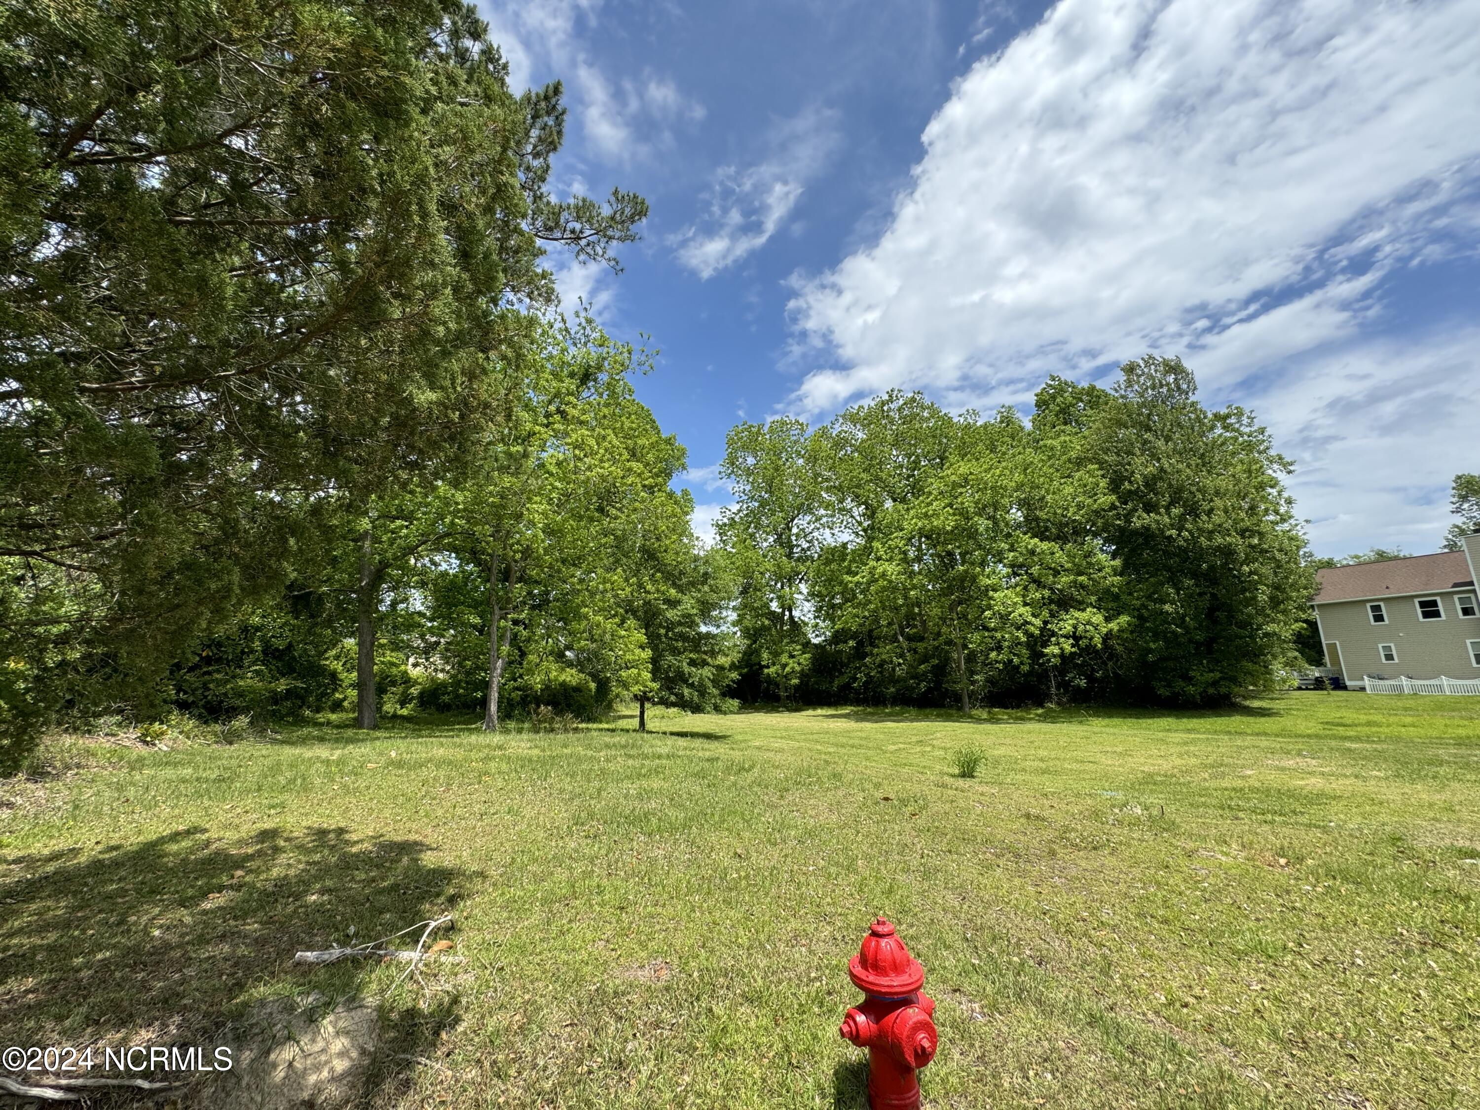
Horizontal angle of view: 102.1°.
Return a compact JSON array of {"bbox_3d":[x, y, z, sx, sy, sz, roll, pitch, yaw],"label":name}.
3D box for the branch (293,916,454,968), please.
[{"bbox_3d":[-2.324,2.442,3.731,0.930,0.180,0.400,-2,-12,0],"label":"branch"}]

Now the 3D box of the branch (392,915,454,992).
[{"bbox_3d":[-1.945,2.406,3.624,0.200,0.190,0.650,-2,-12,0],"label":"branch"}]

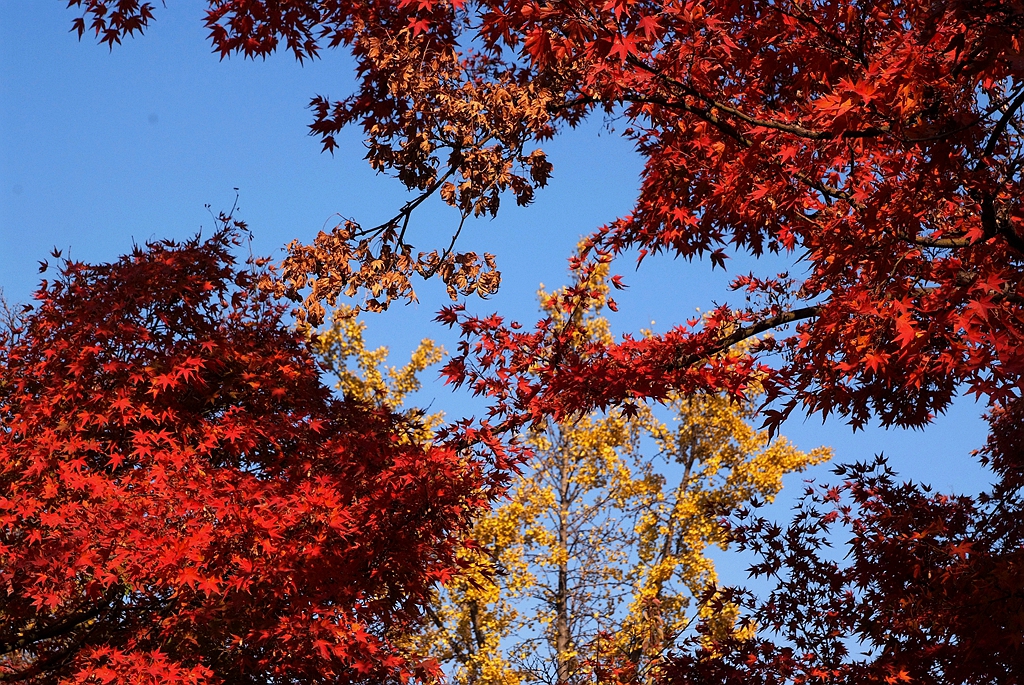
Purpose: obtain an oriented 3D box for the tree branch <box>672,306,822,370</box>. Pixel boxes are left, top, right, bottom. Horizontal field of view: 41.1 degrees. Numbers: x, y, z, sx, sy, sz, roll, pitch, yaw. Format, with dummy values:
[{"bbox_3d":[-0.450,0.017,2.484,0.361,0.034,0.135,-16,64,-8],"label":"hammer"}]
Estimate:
[{"bbox_3d":[0.808,-0.017,4.700,0.550,0.065,0.075,-22,0,0],"label":"tree branch"}]

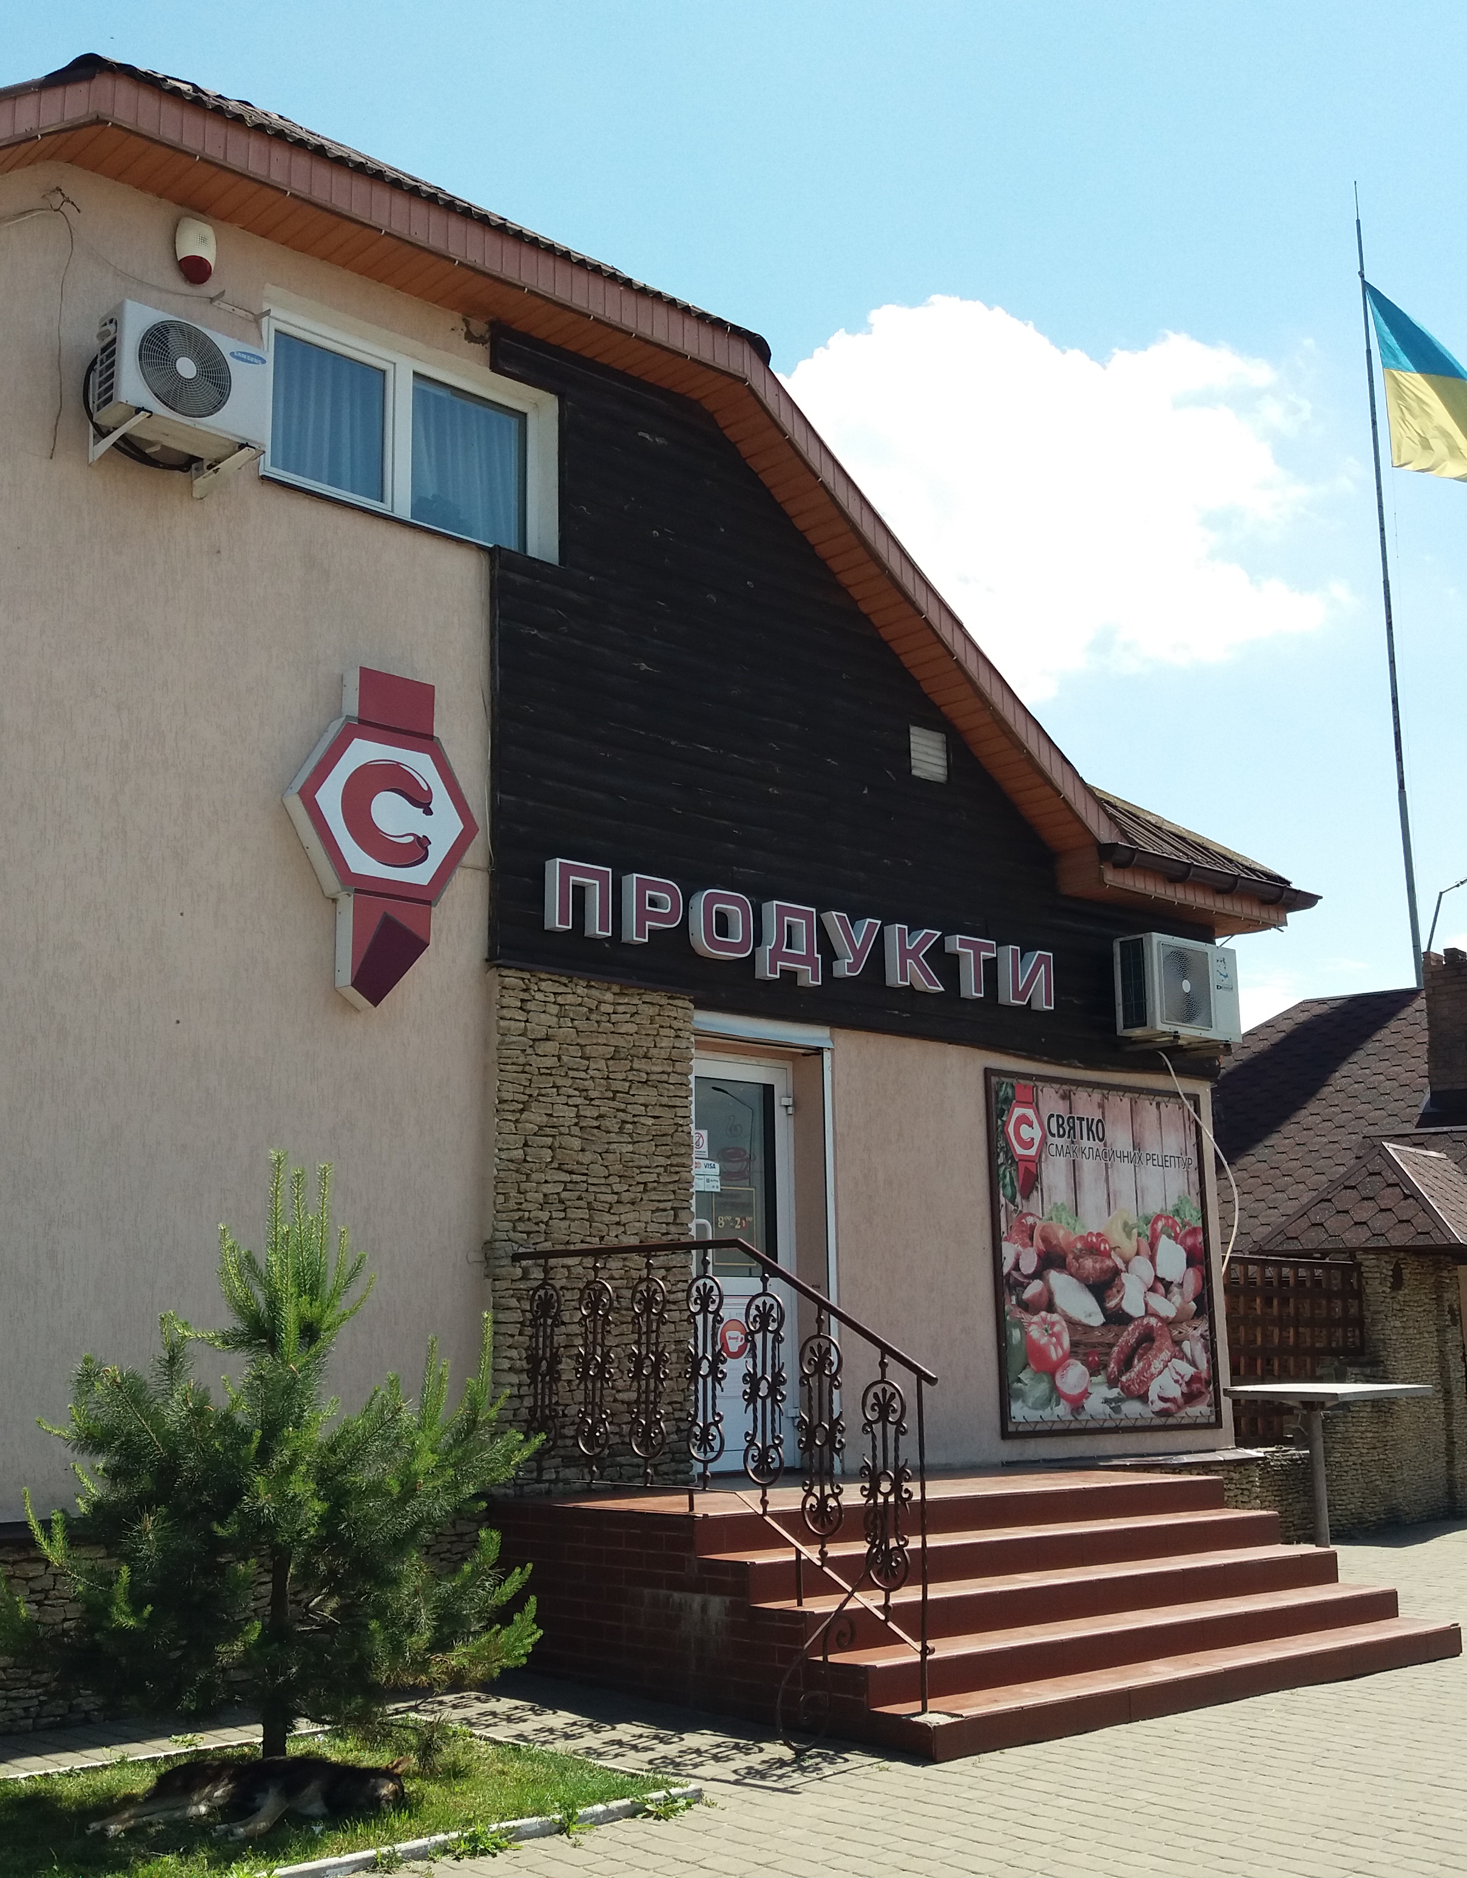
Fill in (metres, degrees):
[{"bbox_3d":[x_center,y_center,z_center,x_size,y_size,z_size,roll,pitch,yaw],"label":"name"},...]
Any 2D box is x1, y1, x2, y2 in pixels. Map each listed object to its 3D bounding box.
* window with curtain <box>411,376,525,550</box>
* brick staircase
[{"bbox_3d":[-1.278,-2.321,9.918,0.700,0.800,0.100,10,-16,-41],"label":"window with curtain"},{"bbox_3d":[1.083,2.827,8.942,3.410,0.724,2.640,10,-16,-41],"label":"brick staircase"}]

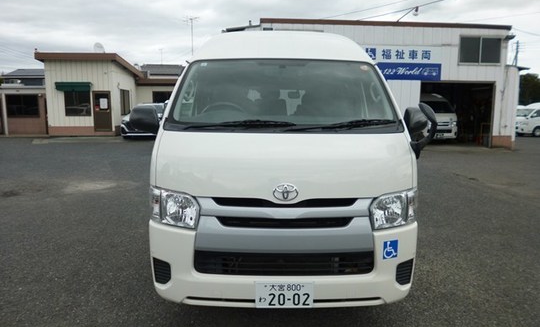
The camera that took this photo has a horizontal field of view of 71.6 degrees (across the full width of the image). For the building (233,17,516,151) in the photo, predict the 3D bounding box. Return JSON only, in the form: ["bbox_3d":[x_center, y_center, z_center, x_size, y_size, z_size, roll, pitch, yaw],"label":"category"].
[{"bbox_3d":[3.757,-3.757,18.934,11.400,5.000,9.000,1,8,-1],"label":"building"}]

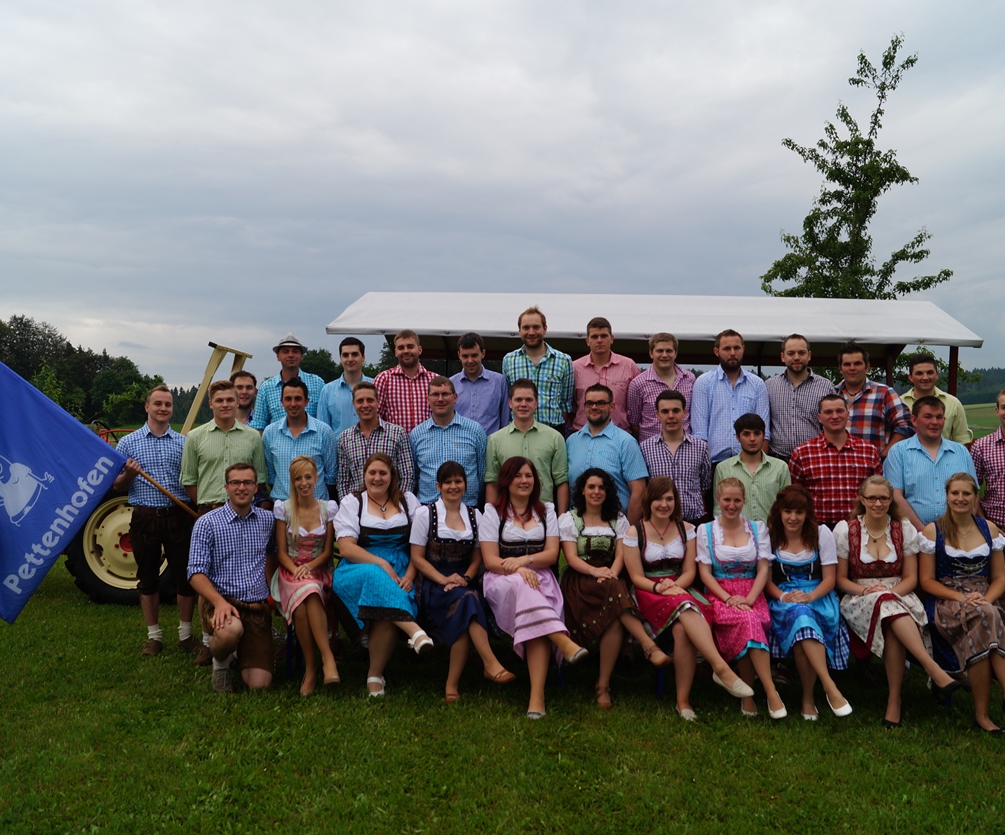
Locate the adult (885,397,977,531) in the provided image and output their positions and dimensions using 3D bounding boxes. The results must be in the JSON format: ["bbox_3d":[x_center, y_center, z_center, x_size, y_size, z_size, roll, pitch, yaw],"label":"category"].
[{"bbox_3d":[2.570,0.750,5.650,0.560,1.750,0.360,1,1,16],"label":"adult"}]

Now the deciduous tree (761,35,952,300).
[{"bbox_3d":[5.285,-2.060,14.047,3.200,7.280,3.200,1,1,0],"label":"deciduous tree"}]

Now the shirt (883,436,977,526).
[{"bbox_3d":[2.560,0.435,5.640,0.560,0.650,0.330,1,1,16],"label":"shirt"}]

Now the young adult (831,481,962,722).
[{"bbox_3d":[2.120,0.970,5.100,0.540,1.300,0.780,1,1,7],"label":"young adult"}]

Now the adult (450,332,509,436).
[{"bbox_3d":[-0.167,0.282,6.530,0.500,1.739,0.320,1,0,2],"label":"adult"}]

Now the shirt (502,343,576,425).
[{"bbox_3d":[0.247,-0.222,6.554,0.530,0.600,0.300,1,1,7],"label":"shirt"}]

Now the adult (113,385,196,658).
[{"bbox_3d":[-2.340,0.690,6.330,0.550,1.820,0.370,0,1,-13],"label":"adult"}]

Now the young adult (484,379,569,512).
[{"bbox_3d":[0.140,0.673,6.212,0.560,1.860,0.340,1,1,3],"label":"young adult"}]

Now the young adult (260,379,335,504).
[{"bbox_3d":[-1.422,0.652,6.362,0.510,1.830,0.340,1,1,1],"label":"young adult"}]

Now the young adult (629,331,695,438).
[{"bbox_3d":[1.068,0.319,6.280,0.500,1.760,0.340,1,1,6],"label":"young adult"}]

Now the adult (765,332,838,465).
[{"bbox_3d":[1.958,0.345,6.180,0.510,1.780,0.340,1,1,14],"label":"adult"}]

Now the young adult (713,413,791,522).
[{"bbox_3d":[1.563,0.797,5.880,0.500,1.656,0.320,1,0,9],"label":"young adult"}]

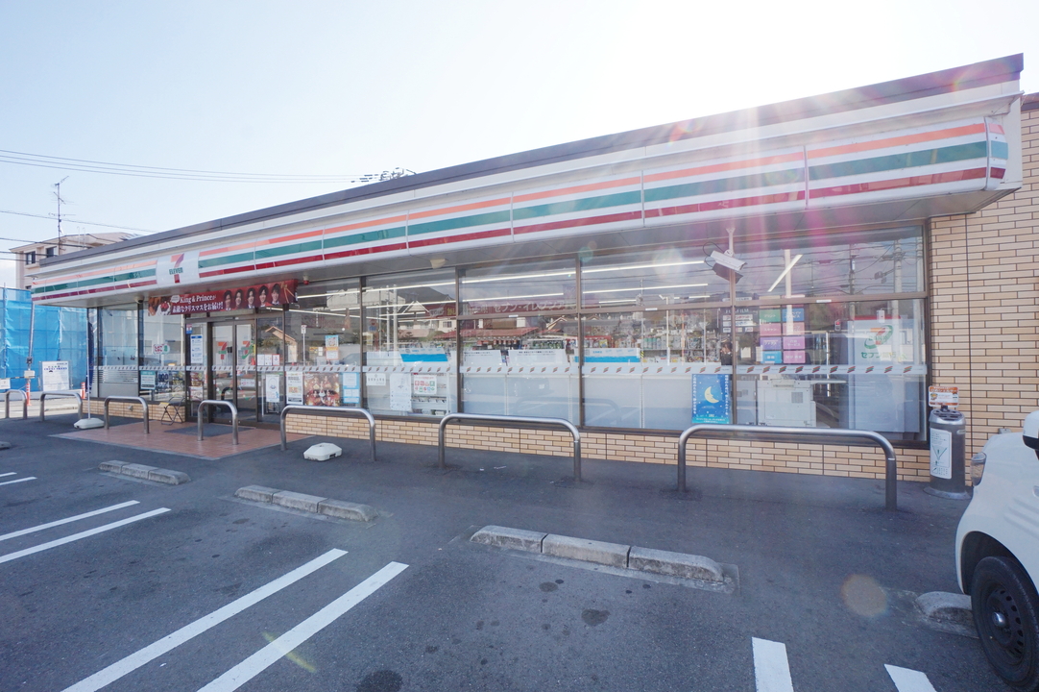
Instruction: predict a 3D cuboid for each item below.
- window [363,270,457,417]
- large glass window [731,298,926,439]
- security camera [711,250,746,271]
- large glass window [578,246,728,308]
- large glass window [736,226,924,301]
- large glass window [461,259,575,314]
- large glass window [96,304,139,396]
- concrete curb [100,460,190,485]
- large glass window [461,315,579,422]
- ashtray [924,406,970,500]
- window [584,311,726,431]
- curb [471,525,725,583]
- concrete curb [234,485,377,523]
[{"bbox_3d":[-1.792,-0.017,6.971,1.833,2.294,0.100,-1,-1,23],"label":"window"},{"bbox_3d":[3.369,0.281,4.756,1.743,1.523,0.100,-1,-1,23],"label":"large glass window"},{"bbox_3d":[2.272,-0.920,4.689,0.350,0.110,0.120,30,16,30],"label":"security camera"},{"bbox_3d":[1.592,-0.823,5.280,1.764,0.658,0.100,-1,0,23],"label":"large glass window"},{"bbox_3d":[3.202,-0.846,4.581,1.671,0.648,0.100,-1,0,23],"label":"large glass window"},{"bbox_3d":[-0.057,-0.791,5.974,1.738,0.660,0.100,-1,0,23],"label":"large glass window"},{"bbox_3d":[-9.202,0.136,9.910,1.675,2.111,0.100,-1,0,23],"label":"large glass window"},{"bbox_3d":[-4.637,1.537,5.332,1.760,0.100,0.165,-1,-1,23],"label":"concrete curb"},{"bbox_3d":[-0.030,0.341,6.213,1.868,1.508,0.100,-1,-1,23],"label":"large glass window"},{"bbox_3d":[3.988,0.978,4.038,0.330,0.794,0.330,-1,-1,23],"label":"ashtray"},{"bbox_3d":[1.694,0.317,5.474,1.813,1.538,0.100,-1,-1,23],"label":"window"},{"bbox_3d":[0.459,1.397,2.992,1.730,0.097,0.150,-1,0,23],"label":"curb"},{"bbox_3d":[-2.039,1.448,4.053,1.715,0.098,0.150,-1,0,23],"label":"concrete curb"}]

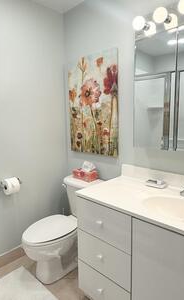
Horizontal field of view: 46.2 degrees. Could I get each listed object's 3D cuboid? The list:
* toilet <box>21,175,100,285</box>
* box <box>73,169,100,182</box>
[{"bbox_3d":[-0.243,0.679,1.894,0.743,0.735,0.445,-9,12,-43],"label":"toilet"},{"bbox_3d":[-0.064,0.237,2.082,0.125,0.080,0.243,-9,12,-43],"label":"box"}]

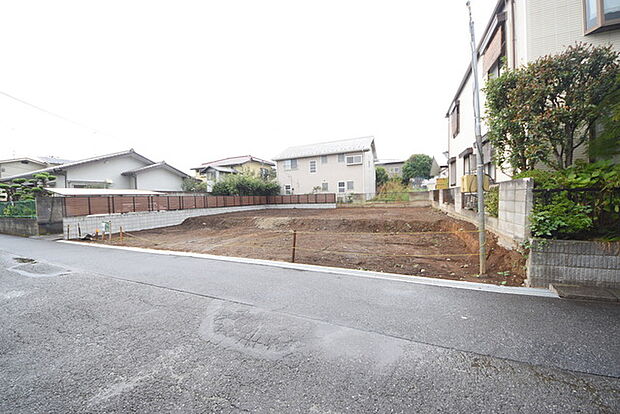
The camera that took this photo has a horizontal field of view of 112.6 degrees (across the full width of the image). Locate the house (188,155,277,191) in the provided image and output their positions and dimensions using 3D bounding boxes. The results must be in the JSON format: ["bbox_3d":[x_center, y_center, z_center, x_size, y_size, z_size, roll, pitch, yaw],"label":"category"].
[{"bbox_3d":[-11.700,-3.600,32.400,9.400,6.900,7.800,0,3,24],"label":"house"}]

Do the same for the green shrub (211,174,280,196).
[{"bbox_3d":[-7.600,-2.000,24.400,7.600,3.400,3.200,0,3,24],"label":"green shrub"}]

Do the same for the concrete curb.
[{"bbox_3d":[-3.920,1.430,6.300,16.300,0.110,0.220,-1,2,22],"label":"concrete curb"}]

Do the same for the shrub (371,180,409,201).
[{"bbox_3d":[7.800,-1.550,19.800,3.300,1.900,2.400,0,3,24],"label":"shrub"}]

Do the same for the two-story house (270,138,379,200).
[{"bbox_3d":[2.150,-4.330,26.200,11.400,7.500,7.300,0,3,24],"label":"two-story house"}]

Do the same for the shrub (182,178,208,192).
[{"bbox_3d":[-11.300,-1.200,20.400,2.100,2.900,1.800,0,3,24],"label":"shrub"}]

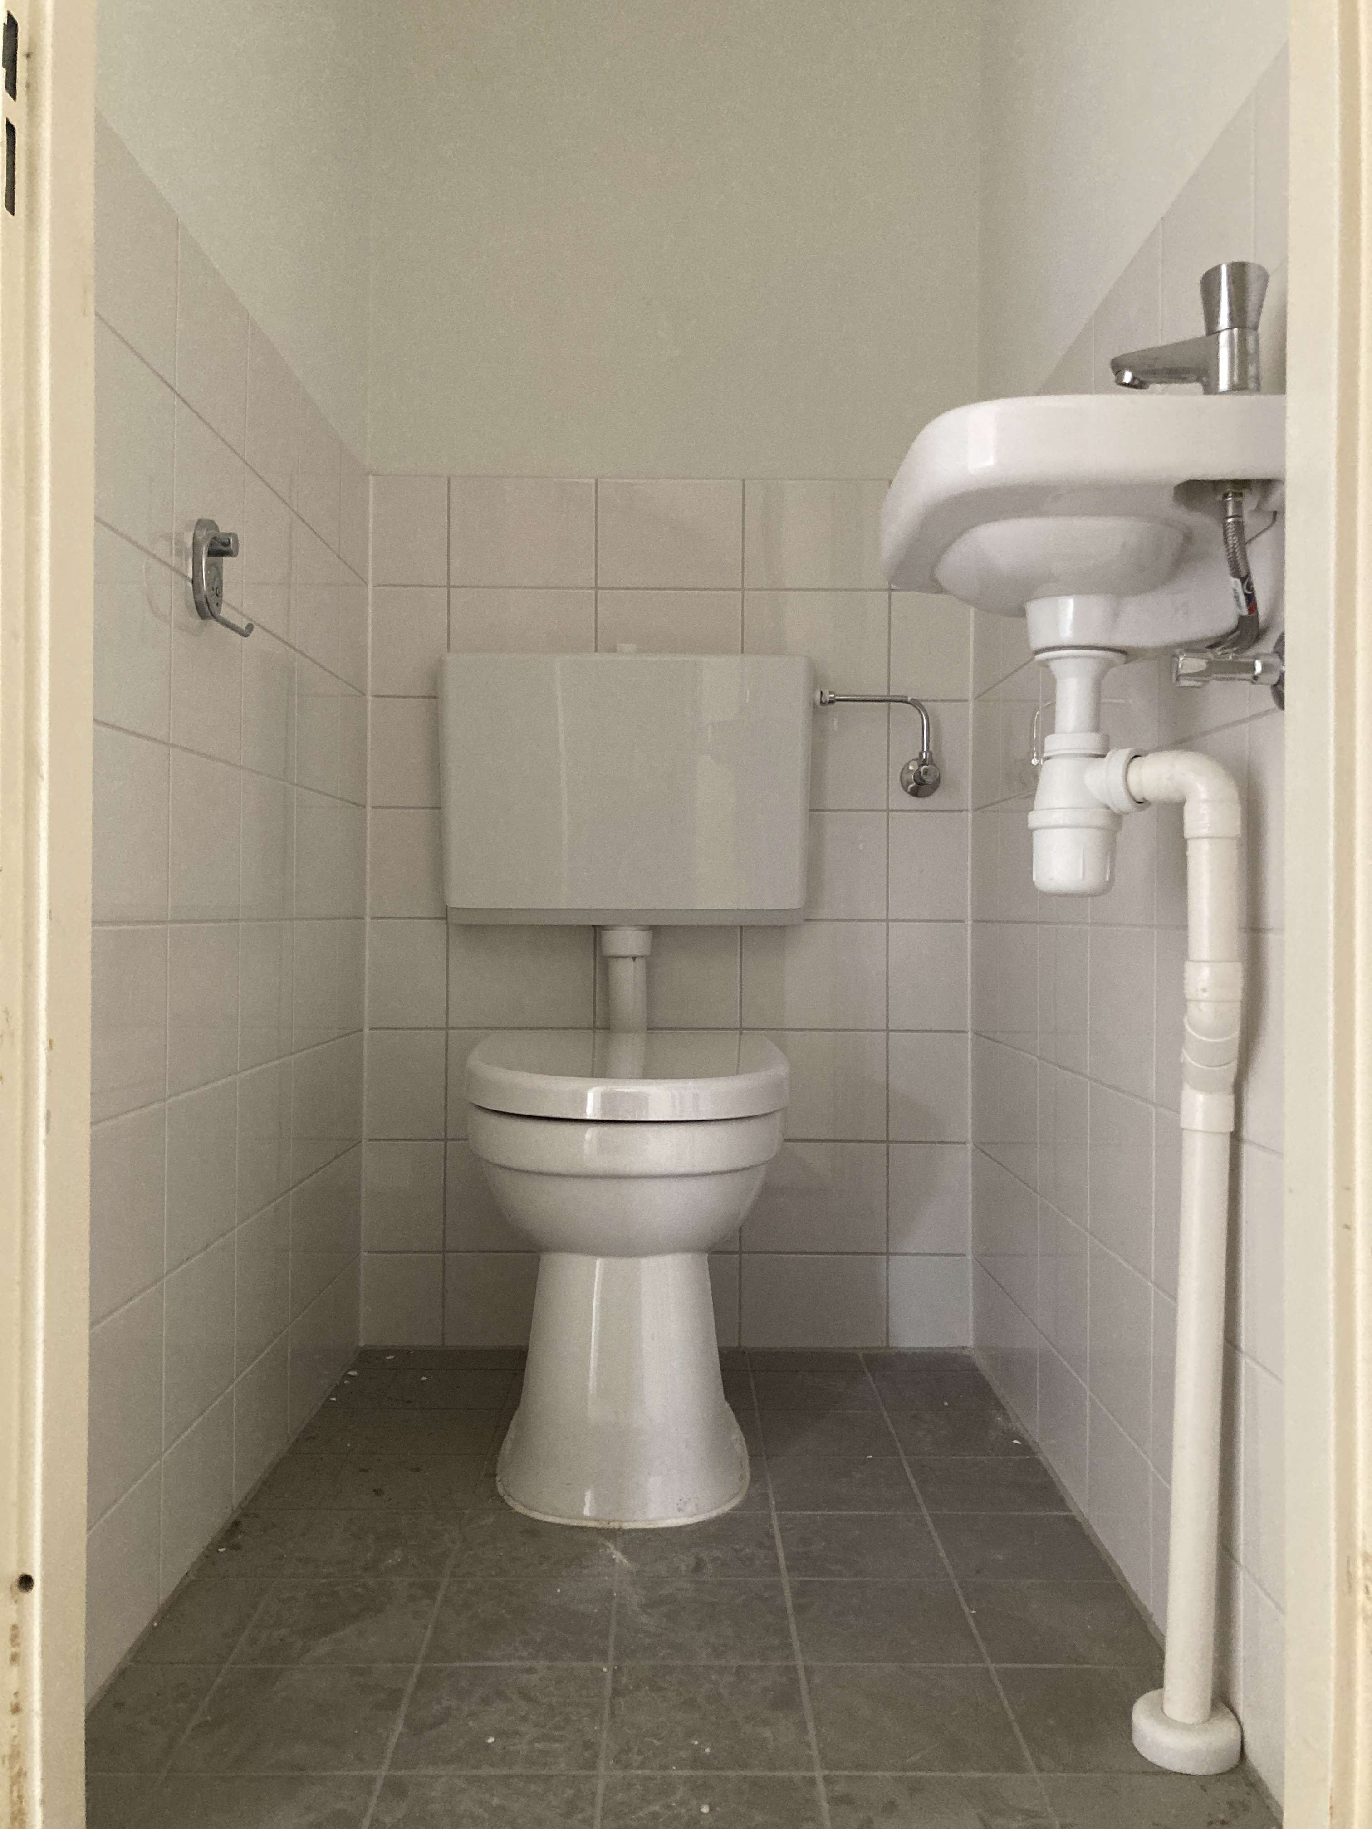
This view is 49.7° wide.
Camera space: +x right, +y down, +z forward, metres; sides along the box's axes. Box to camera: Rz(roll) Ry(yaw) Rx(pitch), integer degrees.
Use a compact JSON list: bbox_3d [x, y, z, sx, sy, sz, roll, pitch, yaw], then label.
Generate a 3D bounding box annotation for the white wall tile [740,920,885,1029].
[{"bbox_3d":[0.177,0.086,2.030,0.200,0.149,0.010,0,0,0],"label":"white wall tile"}]

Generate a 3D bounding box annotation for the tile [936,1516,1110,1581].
[{"bbox_3d":[0.314,0.600,1.397,0.144,0.010,0.146,0,0,0],"label":"tile"}]

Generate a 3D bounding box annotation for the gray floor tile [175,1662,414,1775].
[{"bbox_3d":[-0.278,0.582,1.068,0.145,0.009,0.147,0,0,0],"label":"gray floor tile"}]

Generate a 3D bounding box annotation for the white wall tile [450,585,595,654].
[{"bbox_3d":[-0.221,-0.368,2.013,0.198,0.148,0.009,0,0,0],"label":"white wall tile"}]

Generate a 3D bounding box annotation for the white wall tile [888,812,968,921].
[{"bbox_3d":[0.334,-0.065,2.023,0.111,0.148,0.010,0,0,0],"label":"white wall tile"}]

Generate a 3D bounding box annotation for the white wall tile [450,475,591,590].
[{"bbox_3d":[-0.222,-0.522,2.029,0.200,0.149,0.010,0,0,0],"label":"white wall tile"}]

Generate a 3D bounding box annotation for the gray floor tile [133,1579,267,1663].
[{"bbox_3d":[-0.401,0.596,1.242,0.074,0.010,0.146,0,0,0],"label":"gray floor tile"}]

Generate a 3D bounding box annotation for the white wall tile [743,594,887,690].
[{"bbox_3d":[0.180,-0.368,2.029,0.200,0.149,0.010,0,0,0],"label":"white wall tile"}]

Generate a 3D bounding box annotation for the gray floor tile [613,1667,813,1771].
[{"bbox_3d":[0.017,0.596,1.091,0.148,0.010,0.147,0,0,-1],"label":"gray floor tile"}]

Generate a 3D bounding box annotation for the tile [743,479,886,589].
[{"bbox_3d":[0.179,-0.516,2.017,0.197,0.147,0.010,0,0,0],"label":"tile"}]

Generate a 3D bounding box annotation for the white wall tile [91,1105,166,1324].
[{"bbox_3d":[-0.444,0.233,1.153,0.009,0.148,0.194,0,0,0],"label":"white wall tile"}]

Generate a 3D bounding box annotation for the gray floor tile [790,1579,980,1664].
[{"bbox_3d":[0.166,0.600,1.247,0.148,0.010,0.147,0,0,-1],"label":"gray floor tile"}]

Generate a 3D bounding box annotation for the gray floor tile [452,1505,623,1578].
[{"bbox_3d":[-0.137,0.598,1.393,0.148,0.010,0.146,0,0,0],"label":"gray floor tile"}]

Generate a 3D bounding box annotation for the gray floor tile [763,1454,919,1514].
[{"bbox_3d":[0.163,0.596,1.538,0.147,0.010,0.147,0,0,0],"label":"gray floor tile"}]

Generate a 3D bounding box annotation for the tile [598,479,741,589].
[{"bbox_3d":[-0.021,-0.519,2.021,0.198,0.148,0.010,0,0,0],"label":"tile"}]

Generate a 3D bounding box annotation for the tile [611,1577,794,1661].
[{"bbox_3d":[0.015,0.595,1.238,0.147,0.010,0.147,0,0,0],"label":"tile"}]

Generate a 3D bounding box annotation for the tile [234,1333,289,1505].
[{"bbox_3d":[-0.448,0.525,1.552,0.010,0.127,0.194,0,0,0],"label":"tile"}]

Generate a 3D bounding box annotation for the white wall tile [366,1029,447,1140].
[{"bbox_3d":[-0.379,0.231,2.007,0.107,0.148,0.009,0,0,0],"label":"white wall tile"}]

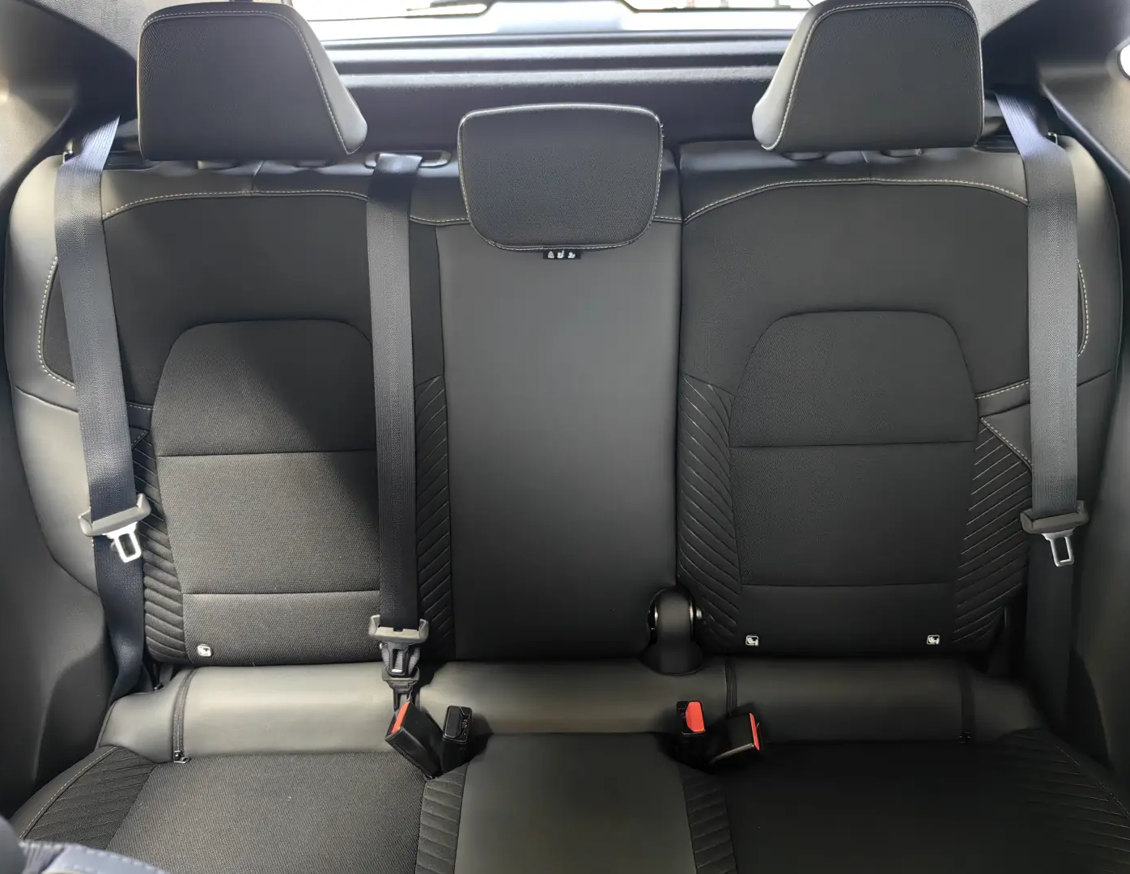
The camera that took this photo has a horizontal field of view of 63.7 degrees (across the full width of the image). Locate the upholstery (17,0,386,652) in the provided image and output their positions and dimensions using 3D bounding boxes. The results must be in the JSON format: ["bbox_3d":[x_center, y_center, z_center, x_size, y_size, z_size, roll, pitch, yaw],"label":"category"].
[{"bbox_3d":[-0.413,-0.100,1.133,0.425,0.777,0.195,-1,14,0],"label":"upholstery"}]

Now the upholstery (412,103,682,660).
[{"bbox_3d":[-0.020,-0.058,1.156,0.320,0.675,0.170,-1,14,0],"label":"upholstery"}]

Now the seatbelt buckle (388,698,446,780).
[{"bbox_3d":[-0.167,0.345,1.033,0.024,0.075,0.042,-30,22,17],"label":"seatbelt buckle"}]

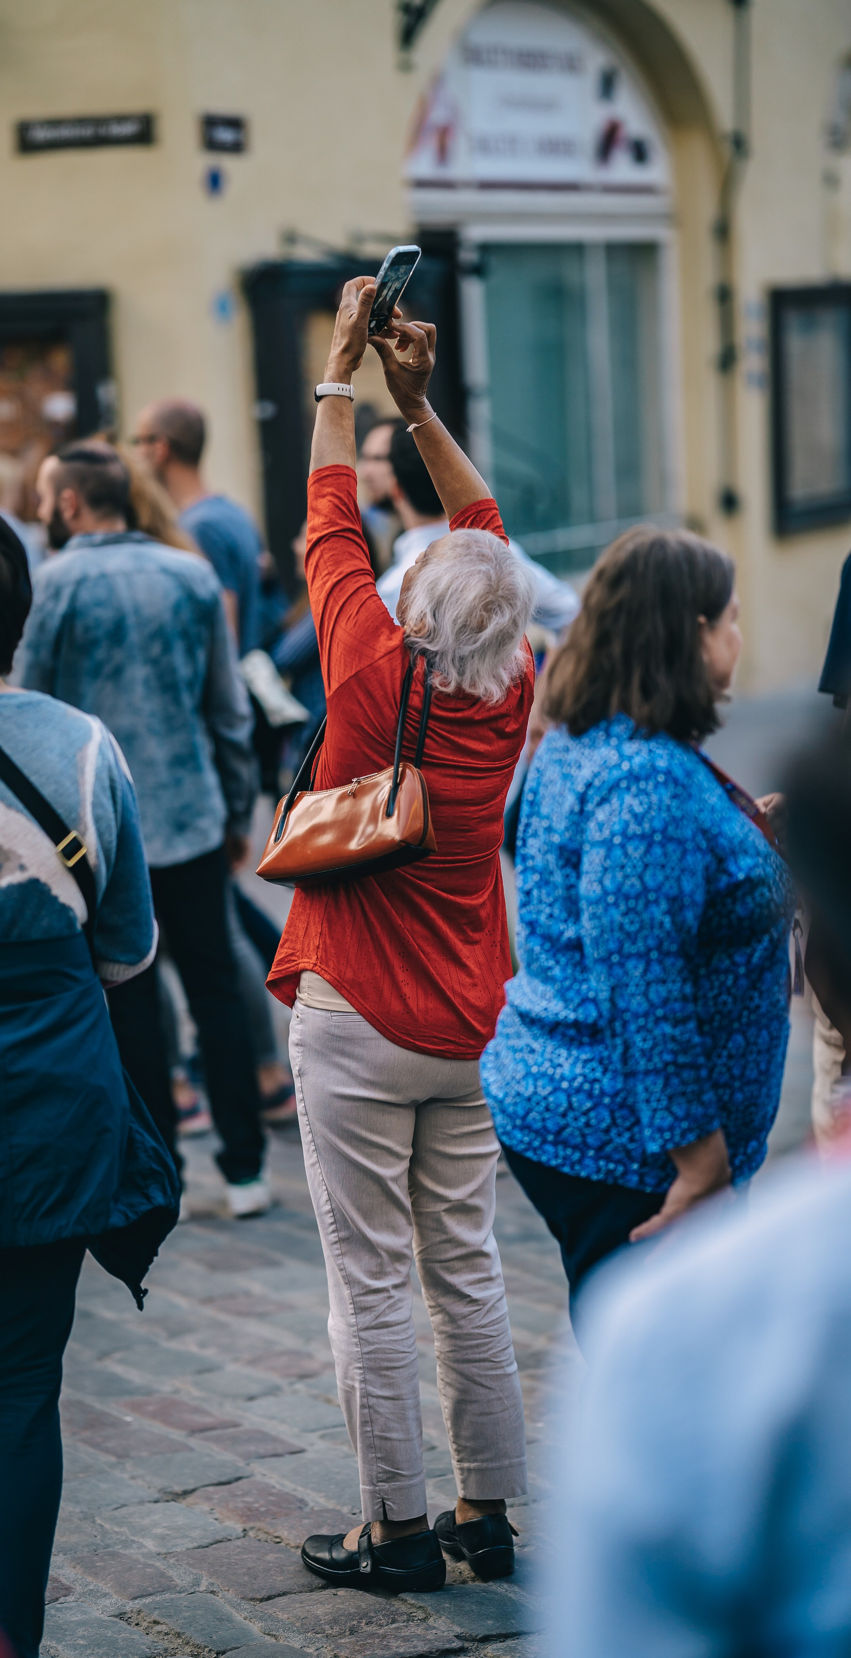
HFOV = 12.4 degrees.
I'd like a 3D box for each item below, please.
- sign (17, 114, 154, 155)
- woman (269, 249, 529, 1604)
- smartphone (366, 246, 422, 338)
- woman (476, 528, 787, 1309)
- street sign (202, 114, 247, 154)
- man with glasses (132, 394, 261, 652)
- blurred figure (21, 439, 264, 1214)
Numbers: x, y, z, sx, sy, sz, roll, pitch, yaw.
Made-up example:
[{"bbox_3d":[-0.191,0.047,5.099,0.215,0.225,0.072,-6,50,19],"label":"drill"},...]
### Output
[{"bbox_3d":[-1.964,-4.020,22.600,0.850,0.195,0.030,0,5,17],"label":"sign"},{"bbox_3d":[-0.037,0.166,5.900,0.430,1.965,0.470,-4,6,-30],"label":"woman"},{"bbox_3d":[-0.061,-0.822,6.000,0.011,0.149,0.073,33,17,27],"label":"smartphone"},{"bbox_3d":[0.278,0.405,5.050,0.410,1.580,0.500,-3,5,-25],"label":"woman"},{"bbox_3d":[-1.163,-4.008,22.600,0.030,0.210,0.350,4,7,45],"label":"street sign"},{"bbox_3d":[-0.617,-0.274,10.900,0.360,1.820,0.500,2,6,37],"label":"man with glasses"},{"bbox_3d":[-0.626,0.018,8.750,0.560,1.740,0.380,-3,5,-21],"label":"blurred figure"}]

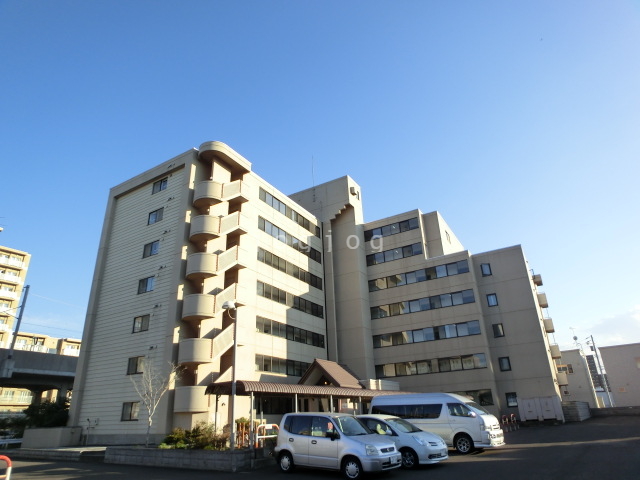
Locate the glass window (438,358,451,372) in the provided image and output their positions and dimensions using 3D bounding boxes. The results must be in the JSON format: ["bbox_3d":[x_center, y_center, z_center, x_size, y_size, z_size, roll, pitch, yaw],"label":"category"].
[{"bbox_3d":[11.410,11.419,35.395,1.030,1.190,0.120,-16,-27,26],"label":"glass window"}]

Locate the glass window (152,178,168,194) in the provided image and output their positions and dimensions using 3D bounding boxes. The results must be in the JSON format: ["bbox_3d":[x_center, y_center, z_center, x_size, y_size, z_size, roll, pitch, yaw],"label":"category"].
[{"bbox_3d":[-13.209,-4.431,32.190,1.820,1.200,0.150,-15,-26,26],"label":"glass window"}]

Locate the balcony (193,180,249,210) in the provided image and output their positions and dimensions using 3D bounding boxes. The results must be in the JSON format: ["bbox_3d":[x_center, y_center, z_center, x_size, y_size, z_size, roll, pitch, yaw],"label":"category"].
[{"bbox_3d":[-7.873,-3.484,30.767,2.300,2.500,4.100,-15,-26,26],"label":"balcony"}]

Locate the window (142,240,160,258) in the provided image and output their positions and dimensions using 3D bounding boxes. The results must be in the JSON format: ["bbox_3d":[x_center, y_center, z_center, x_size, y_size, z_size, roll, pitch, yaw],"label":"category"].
[{"bbox_3d":[-12.861,0.743,29.642,1.720,1.100,0.120,-15,-27,27],"label":"window"}]

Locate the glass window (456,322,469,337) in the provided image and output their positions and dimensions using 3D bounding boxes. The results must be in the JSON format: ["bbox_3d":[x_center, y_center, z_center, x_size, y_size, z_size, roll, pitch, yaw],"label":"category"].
[{"bbox_3d":[12.905,8.123,34.991,1.000,1.200,0.150,-16,-26,26],"label":"glass window"}]

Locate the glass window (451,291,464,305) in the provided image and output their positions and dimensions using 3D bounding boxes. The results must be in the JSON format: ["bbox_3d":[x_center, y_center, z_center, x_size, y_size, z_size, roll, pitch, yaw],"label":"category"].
[{"bbox_3d":[12.810,5.464,36.009,1.000,1.170,0.150,-15,-26,26],"label":"glass window"}]

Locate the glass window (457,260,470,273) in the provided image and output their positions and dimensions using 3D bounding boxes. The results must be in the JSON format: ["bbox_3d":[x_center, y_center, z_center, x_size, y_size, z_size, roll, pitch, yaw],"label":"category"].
[{"bbox_3d":[13.584,2.584,36.750,1.000,1.200,0.150,-16,-26,26],"label":"glass window"}]

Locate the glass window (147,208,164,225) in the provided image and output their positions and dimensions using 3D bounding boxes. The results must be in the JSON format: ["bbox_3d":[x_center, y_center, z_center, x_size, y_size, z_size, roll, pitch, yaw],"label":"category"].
[{"bbox_3d":[-13.482,-1.922,32.038,1.840,1.140,0.120,-16,-27,26],"label":"glass window"}]

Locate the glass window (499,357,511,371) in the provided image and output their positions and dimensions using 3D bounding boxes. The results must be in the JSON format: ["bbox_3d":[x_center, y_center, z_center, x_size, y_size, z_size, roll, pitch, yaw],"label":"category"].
[{"bbox_3d":[15.889,10.667,33.296,0.840,1.120,0.120,-15,-27,27],"label":"glass window"}]

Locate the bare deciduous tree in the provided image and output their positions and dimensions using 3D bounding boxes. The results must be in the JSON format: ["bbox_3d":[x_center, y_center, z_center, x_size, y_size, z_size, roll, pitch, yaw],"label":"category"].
[{"bbox_3d":[-8.033,7.911,18.904,2.450,3.950,2.200,7,-25,-20],"label":"bare deciduous tree"}]

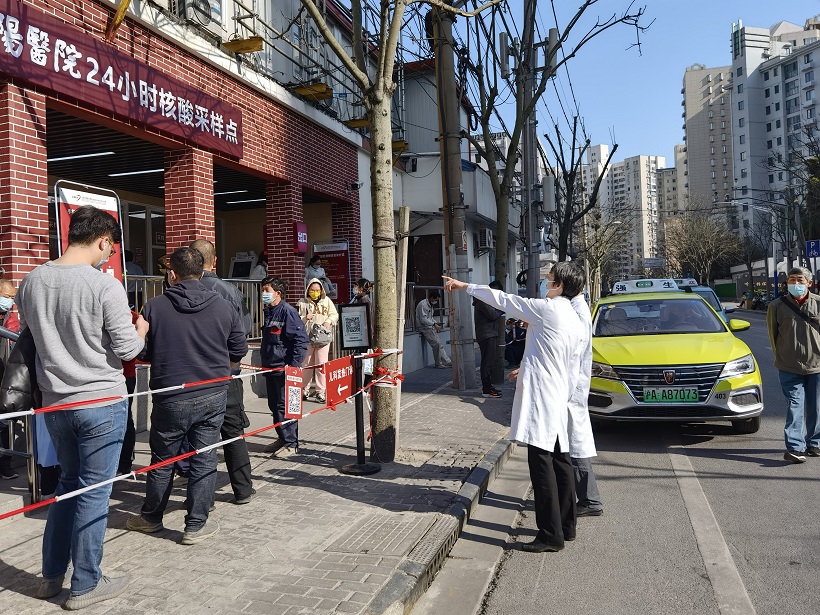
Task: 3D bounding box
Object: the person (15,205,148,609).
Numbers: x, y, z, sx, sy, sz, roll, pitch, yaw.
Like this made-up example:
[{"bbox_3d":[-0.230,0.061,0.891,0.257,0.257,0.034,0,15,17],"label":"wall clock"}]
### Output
[{"bbox_3d":[-1.495,0.445,2.920,0.540,1.760,0.480,-1,1,21],"label":"person"}]

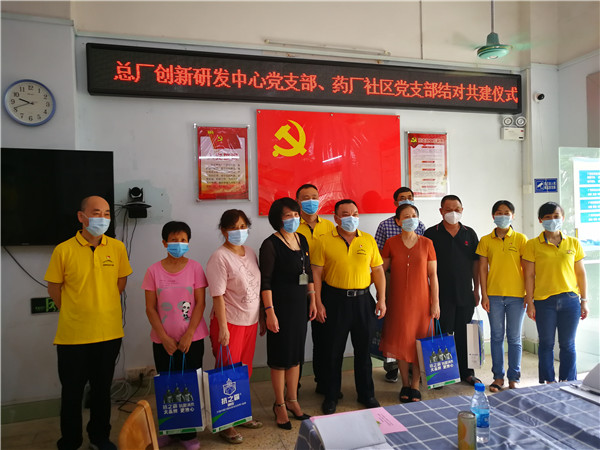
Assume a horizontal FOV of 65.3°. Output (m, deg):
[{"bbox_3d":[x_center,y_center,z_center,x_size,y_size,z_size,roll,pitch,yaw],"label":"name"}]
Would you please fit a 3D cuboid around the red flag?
[{"bbox_3d":[0.312,-0.587,4.500,1.450,0.980,0.020,-1,0,-15],"label":"red flag"}]

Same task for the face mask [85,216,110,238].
[{"bbox_3d":[-1.307,0.013,3.040,0.080,0.117,0.137,-1,0,41],"label":"face mask"}]

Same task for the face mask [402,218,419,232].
[{"bbox_3d":[0.885,0.004,3.740,0.145,0.112,0.085,-1,1,-10],"label":"face mask"}]

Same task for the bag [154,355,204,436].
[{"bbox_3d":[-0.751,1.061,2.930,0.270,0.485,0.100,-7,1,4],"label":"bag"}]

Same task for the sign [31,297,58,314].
[{"bbox_3d":[-1.858,0.605,3.524,0.300,0.117,0.025,-1,0,-15],"label":"sign"}]

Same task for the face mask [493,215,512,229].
[{"bbox_3d":[1.700,-0.022,3.920,0.137,0.111,0.080,-1,0,17],"label":"face mask"}]

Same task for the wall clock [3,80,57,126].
[{"bbox_3d":[-2.029,-0.918,3.533,0.345,0.347,0.045,-1,1,-15],"label":"wall clock"}]

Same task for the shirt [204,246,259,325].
[{"bbox_3d":[-0.457,0.419,3.240,0.430,0.555,0.280,-2,1,-38],"label":"shirt"}]

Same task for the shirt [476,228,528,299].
[{"bbox_3d":[1.748,0.322,4.020,0.440,0.595,0.250,-1,1,20],"label":"shirt"}]

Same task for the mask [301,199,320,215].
[{"bbox_3d":[0.086,-0.144,3.880,0.137,0.117,0.080,-1,0,-16],"label":"mask"}]

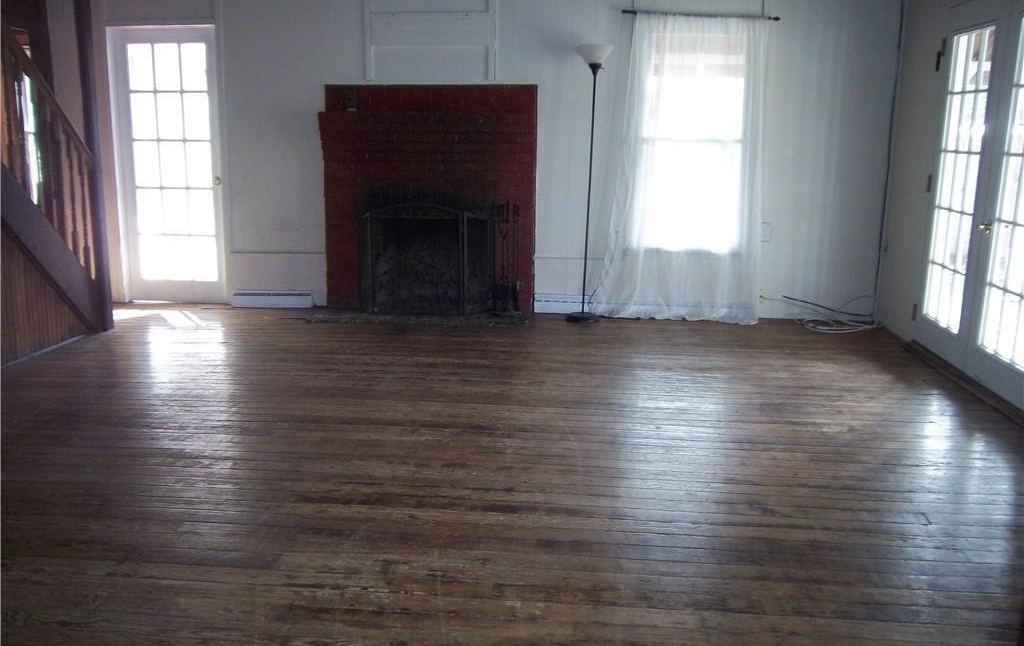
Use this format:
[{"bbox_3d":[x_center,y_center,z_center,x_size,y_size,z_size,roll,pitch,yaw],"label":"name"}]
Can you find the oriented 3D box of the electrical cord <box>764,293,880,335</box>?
[{"bbox_3d":[2.198,-0.070,5.788,0.770,0.215,0.330,2,13,5],"label":"electrical cord"}]

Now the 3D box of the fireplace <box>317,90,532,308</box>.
[{"bbox_3d":[-0.598,-0.881,5.987,1.540,1.615,0.220,2,13,5],"label":"fireplace"}]

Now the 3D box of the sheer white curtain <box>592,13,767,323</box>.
[{"bbox_3d":[1.168,-1.041,5.760,1.135,2.090,0.150,2,13,5],"label":"sheer white curtain"}]

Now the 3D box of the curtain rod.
[{"bbox_3d":[1.265,-2.059,5.547,1.043,0.040,0.070,5,13,5],"label":"curtain rod"}]

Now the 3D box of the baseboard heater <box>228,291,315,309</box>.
[{"bbox_3d":[-1.760,-0.182,6.144,0.600,0.145,0.080,2,13,5],"label":"baseboard heater"}]

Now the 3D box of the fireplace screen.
[{"bbox_3d":[-0.624,-0.472,5.977,0.940,0.820,0.240,2,13,5],"label":"fireplace screen"}]

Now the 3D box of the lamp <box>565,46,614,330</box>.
[{"bbox_3d":[0.527,-0.946,5.733,0.260,1.886,0.260,2,13,5],"label":"lamp"}]

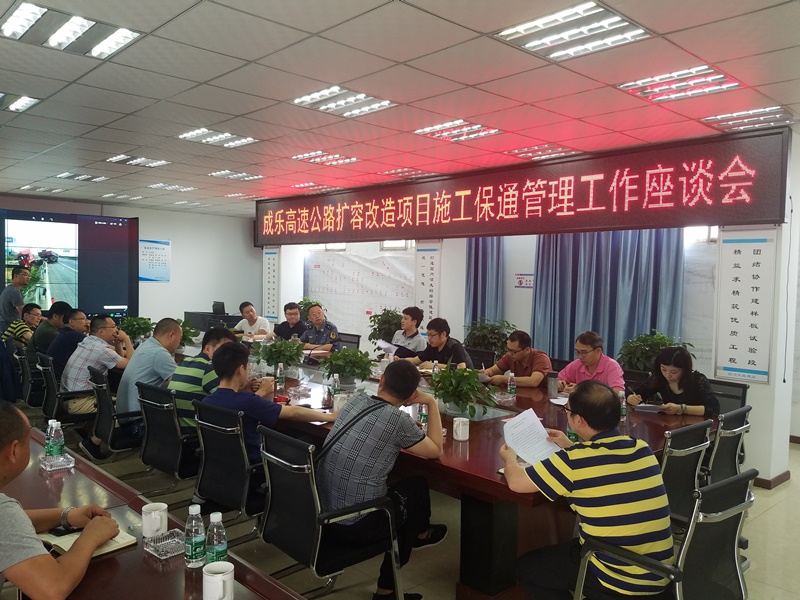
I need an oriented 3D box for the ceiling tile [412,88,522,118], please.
[{"bbox_3d":[0.480,-1.370,4.180,0.595,0.020,0.595,-2,4,-45],"label":"ceiling tile"}]

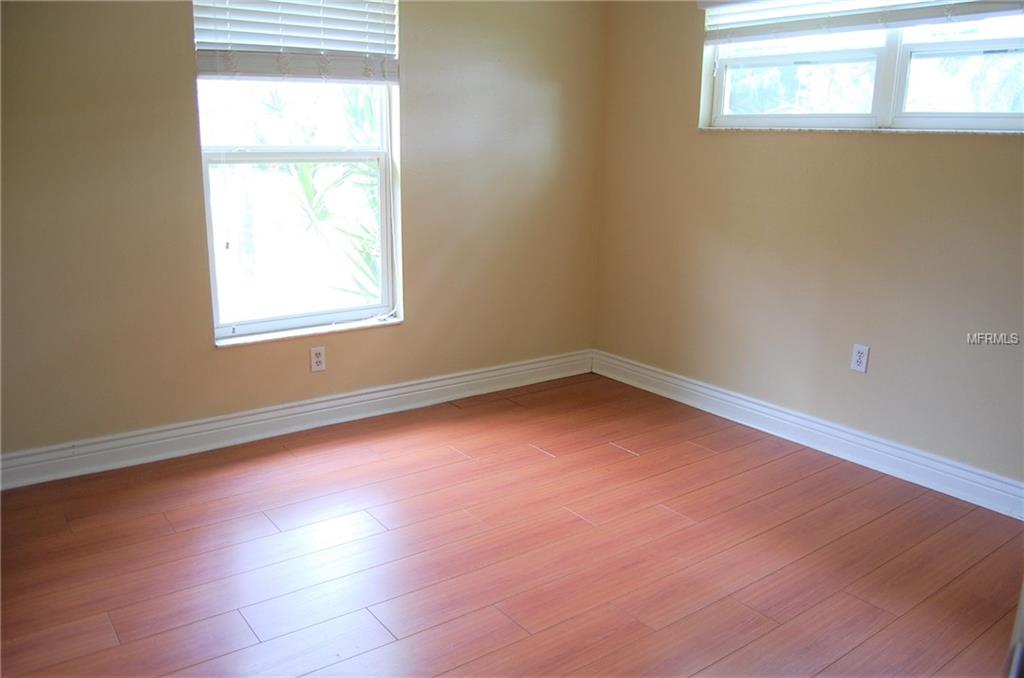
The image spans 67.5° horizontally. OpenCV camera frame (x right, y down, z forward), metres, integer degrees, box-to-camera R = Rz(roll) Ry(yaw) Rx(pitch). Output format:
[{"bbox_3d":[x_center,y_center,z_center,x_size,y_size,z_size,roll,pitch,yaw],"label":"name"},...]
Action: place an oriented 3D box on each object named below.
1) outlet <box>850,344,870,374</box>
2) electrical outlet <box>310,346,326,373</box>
[{"bbox_3d":[1.546,0.089,3.402,0.010,0.115,0.071,-9,17,-36],"label":"outlet"},{"bbox_3d":[-0.932,0.100,3.697,0.071,0.115,0.010,-9,17,-36],"label":"electrical outlet"}]

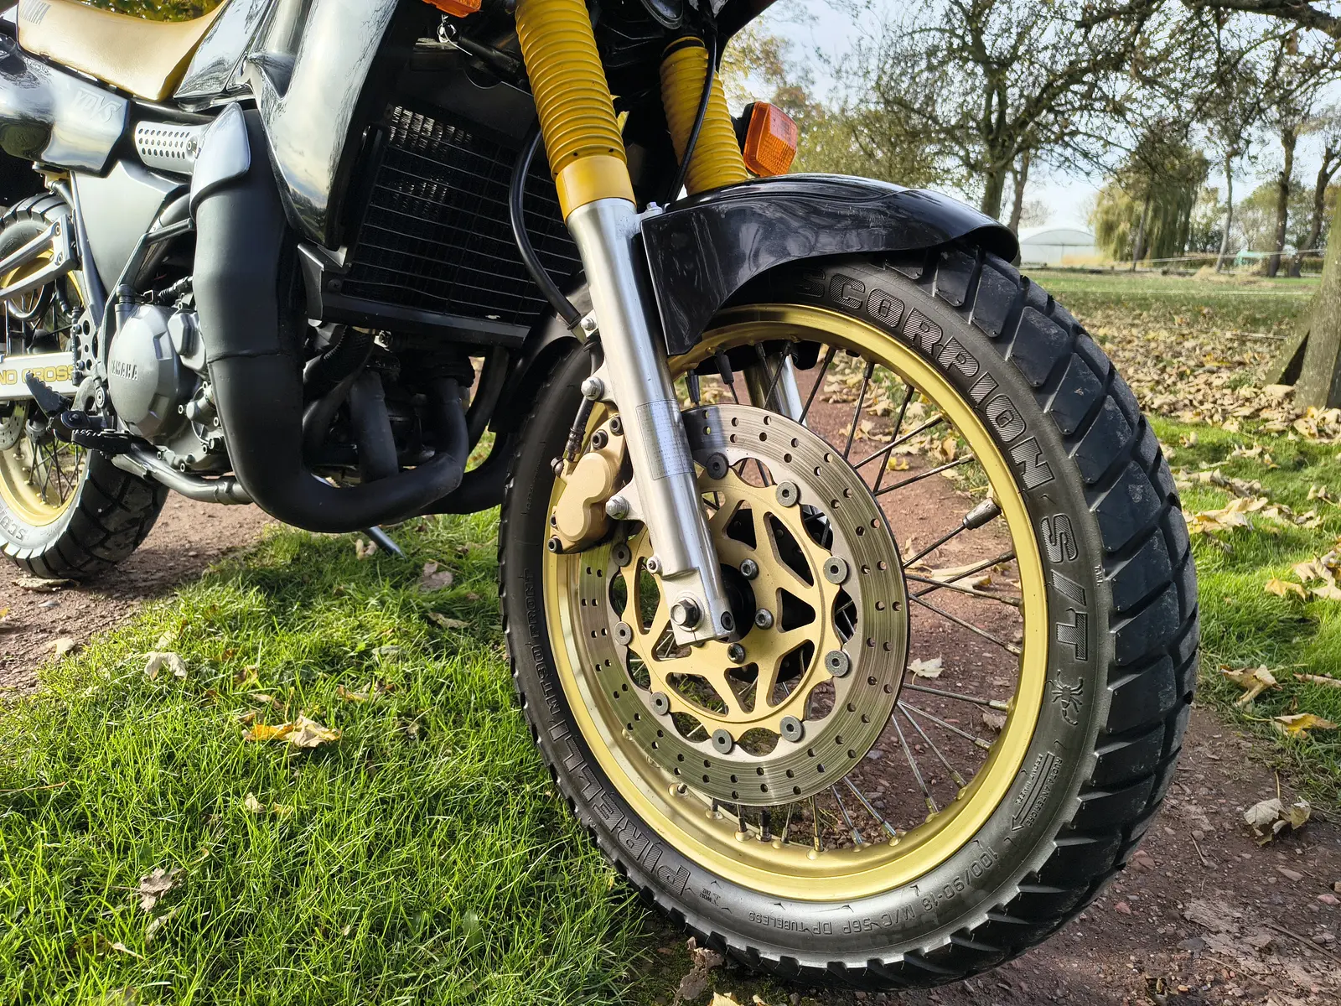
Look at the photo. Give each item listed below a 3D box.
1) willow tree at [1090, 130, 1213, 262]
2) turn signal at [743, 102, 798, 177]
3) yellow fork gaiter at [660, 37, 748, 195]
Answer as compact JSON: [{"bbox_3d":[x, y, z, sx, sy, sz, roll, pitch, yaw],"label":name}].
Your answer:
[{"bbox_3d":[32.592,-20.737,63.227,7.233,8.579,7.233,10,18,24],"label":"willow tree"},{"bbox_3d":[0.105,-0.407,1.053,0.044,0.071,0.080,13,9,28],"label":"turn signal"},{"bbox_3d":[0.033,-0.359,0.916,0.063,0.208,0.063,-19,-9,39],"label":"yellow fork gaiter"}]

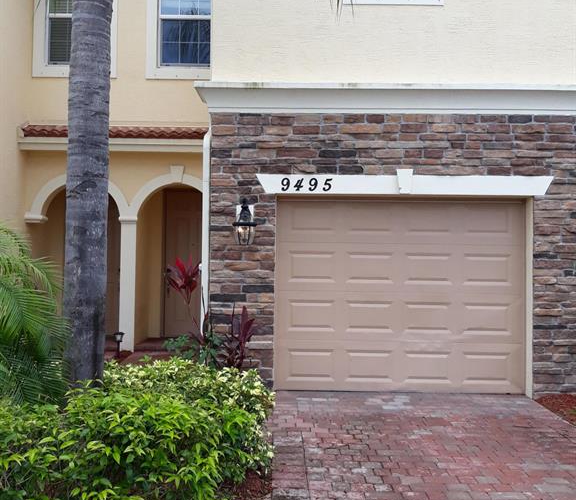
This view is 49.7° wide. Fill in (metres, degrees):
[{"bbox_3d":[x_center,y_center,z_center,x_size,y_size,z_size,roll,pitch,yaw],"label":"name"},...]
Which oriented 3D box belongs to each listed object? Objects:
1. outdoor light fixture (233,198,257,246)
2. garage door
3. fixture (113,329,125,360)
[{"bbox_3d":[-0.443,-0.286,6.470,0.260,0.490,0.280,1,-1,0],"label":"outdoor light fixture"},{"bbox_3d":[1.242,0.495,6.800,2.740,2.130,0.080,1,-1,0],"label":"garage door"},{"bbox_3d":[-2.319,1.307,8.500,0.140,0.380,0.140,1,-1,0],"label":"fixture"}]

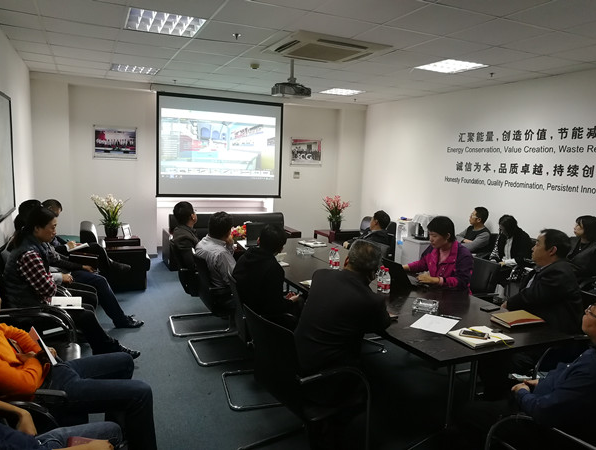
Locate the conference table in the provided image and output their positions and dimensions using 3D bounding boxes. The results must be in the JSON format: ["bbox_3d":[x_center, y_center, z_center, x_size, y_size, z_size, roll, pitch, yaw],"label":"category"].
[{"bbox_3d":[0.391,0.755,3.712,1.000,0.755,3.150,-1,9,-25],"label":"conference table"}]

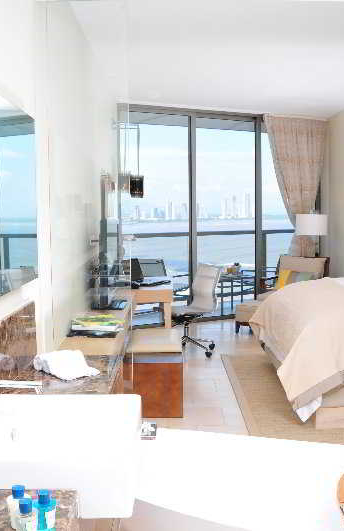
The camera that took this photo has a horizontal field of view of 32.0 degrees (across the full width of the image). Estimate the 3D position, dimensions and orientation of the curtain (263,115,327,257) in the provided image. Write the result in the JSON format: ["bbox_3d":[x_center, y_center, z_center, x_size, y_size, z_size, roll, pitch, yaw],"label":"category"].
[{"bbox_3d":[1.690,-0.657,8.087,1.100,2.600,0.200,-4,6,-31],"label":"curtain"}]

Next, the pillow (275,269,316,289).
[{"bbox_3d":[1.570,0.180,7.718,0.500,0.320,0.150,0,-10,12],"label":"pillow"}]

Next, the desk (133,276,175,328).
[{"bbox_3d":[-0.276,0.522,5.666,0.650,0.740,1.200,-1,5,0],"label":"desk"}]

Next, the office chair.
[{"bbox_3d":[0.184,0.408,5.976,0.620,0.890,0.600,-3,5,-24],"label":"office chair"}]

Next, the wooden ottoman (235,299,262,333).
[{"bbox_3d":[1.012,0.570,7.121,0.550,0.360,0.500,-1,5,0],"label":"wooden ottoman"}]

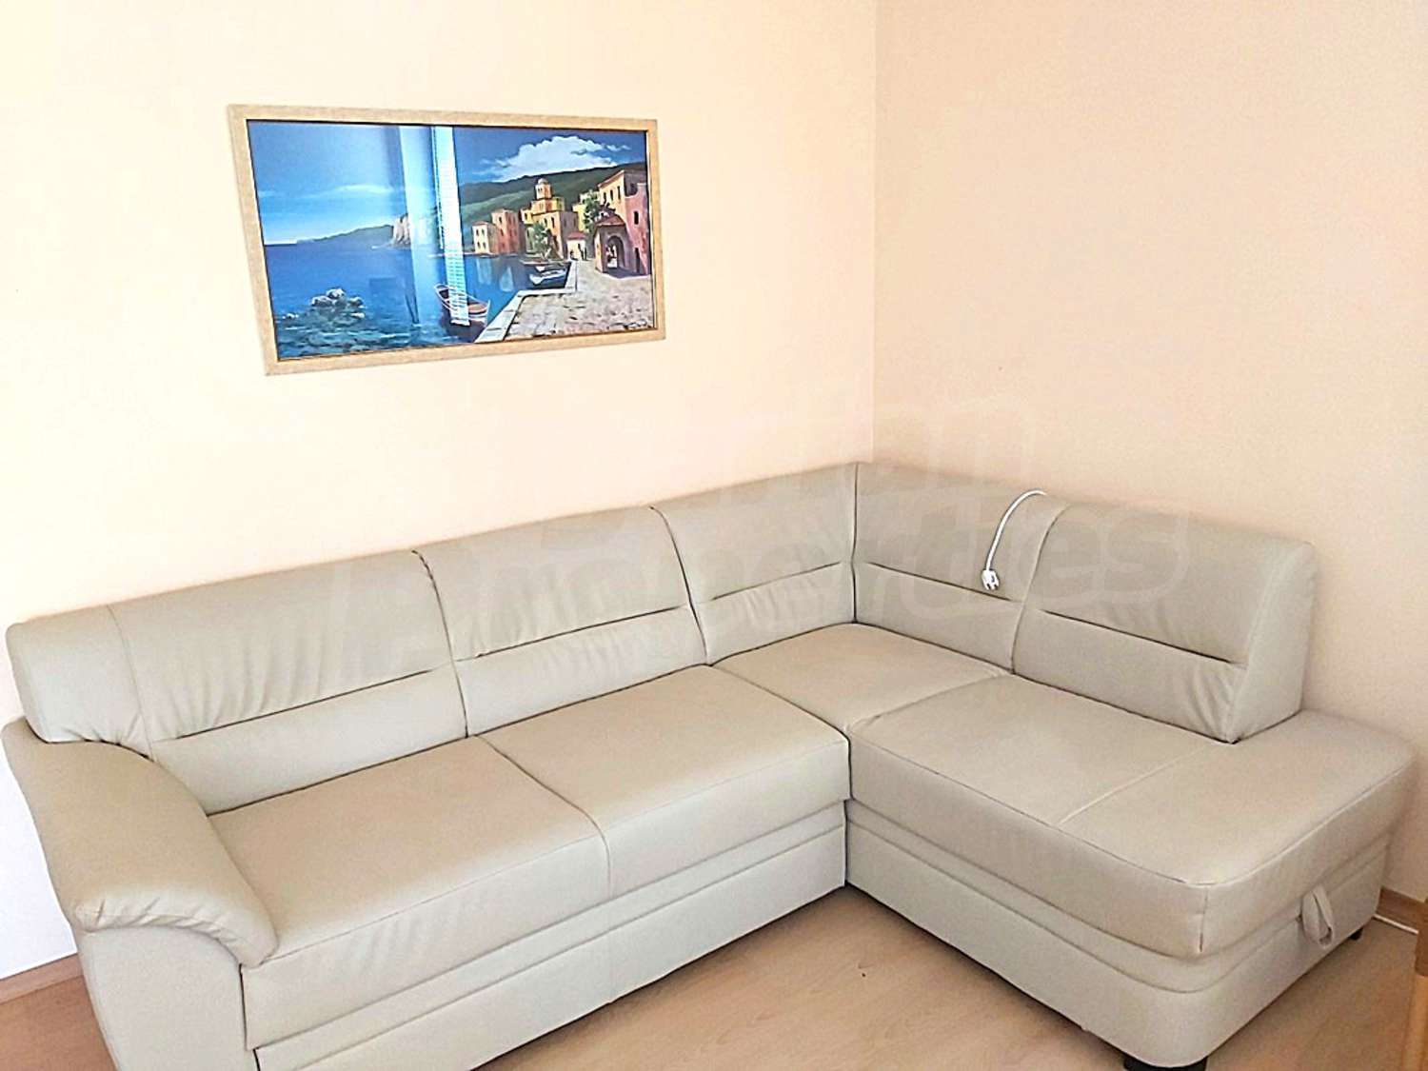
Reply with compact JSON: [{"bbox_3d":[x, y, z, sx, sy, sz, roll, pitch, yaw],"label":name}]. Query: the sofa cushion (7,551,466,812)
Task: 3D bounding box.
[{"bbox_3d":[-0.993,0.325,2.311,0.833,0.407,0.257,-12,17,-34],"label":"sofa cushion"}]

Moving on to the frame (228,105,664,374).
[{"bbox_3d":[-0.599,-0.756,2.737,1.124,0.590,0.029,-12,18,-35],"label":"frame"}]

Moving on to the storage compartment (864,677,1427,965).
[{"bbox_3d":[0.967,0.573,2.580,0.892,0.162,0.906,-12,18,-35],"label":"storage compartment"}]

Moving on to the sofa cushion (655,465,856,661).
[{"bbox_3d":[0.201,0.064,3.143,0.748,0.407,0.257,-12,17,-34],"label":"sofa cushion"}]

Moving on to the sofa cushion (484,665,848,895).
[{"bbox_3d":[-0.141,0.571,2.703,0.720,0.167,0.671,-12,18,-35],"label":"sofa cushion"}]

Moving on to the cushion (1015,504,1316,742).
[{"bbox_3d":[1.049,0.173,2.542,0.310,0.403,0.566,-12,17,-34],"label":"cushion"}]

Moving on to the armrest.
[{"bbox_3d":[-1.099,0.542,2.004,0.314,0.279,0.794,-12,18,-35],"label":"armrest"}]

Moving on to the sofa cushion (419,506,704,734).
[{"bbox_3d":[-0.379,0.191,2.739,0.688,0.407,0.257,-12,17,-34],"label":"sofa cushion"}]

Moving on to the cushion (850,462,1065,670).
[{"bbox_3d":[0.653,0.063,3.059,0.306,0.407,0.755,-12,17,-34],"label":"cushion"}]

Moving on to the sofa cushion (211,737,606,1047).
[{"bbox_3d":[-0.705,0.692,2.292,0.696,0.167,0.671,-12,18,-35],"label":"sofa cushion"}]

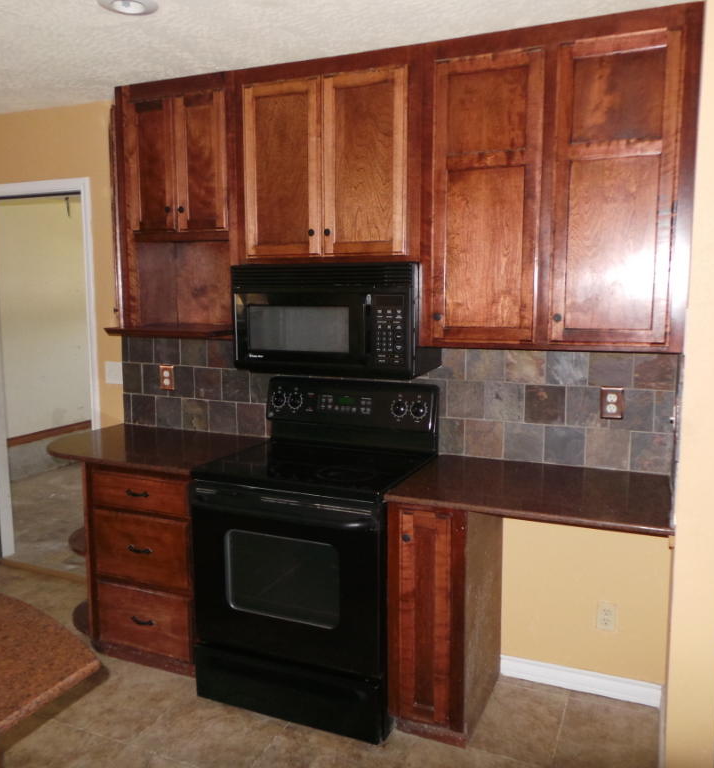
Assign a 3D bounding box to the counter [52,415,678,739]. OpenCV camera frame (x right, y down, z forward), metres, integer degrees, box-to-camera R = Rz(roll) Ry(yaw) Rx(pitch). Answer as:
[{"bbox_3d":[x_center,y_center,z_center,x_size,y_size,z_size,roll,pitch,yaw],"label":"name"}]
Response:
[{"bbox_3d":[-0.141,0.764,2.767,2.542,0.918,0.605,3,9,23],"label":"counter"}]

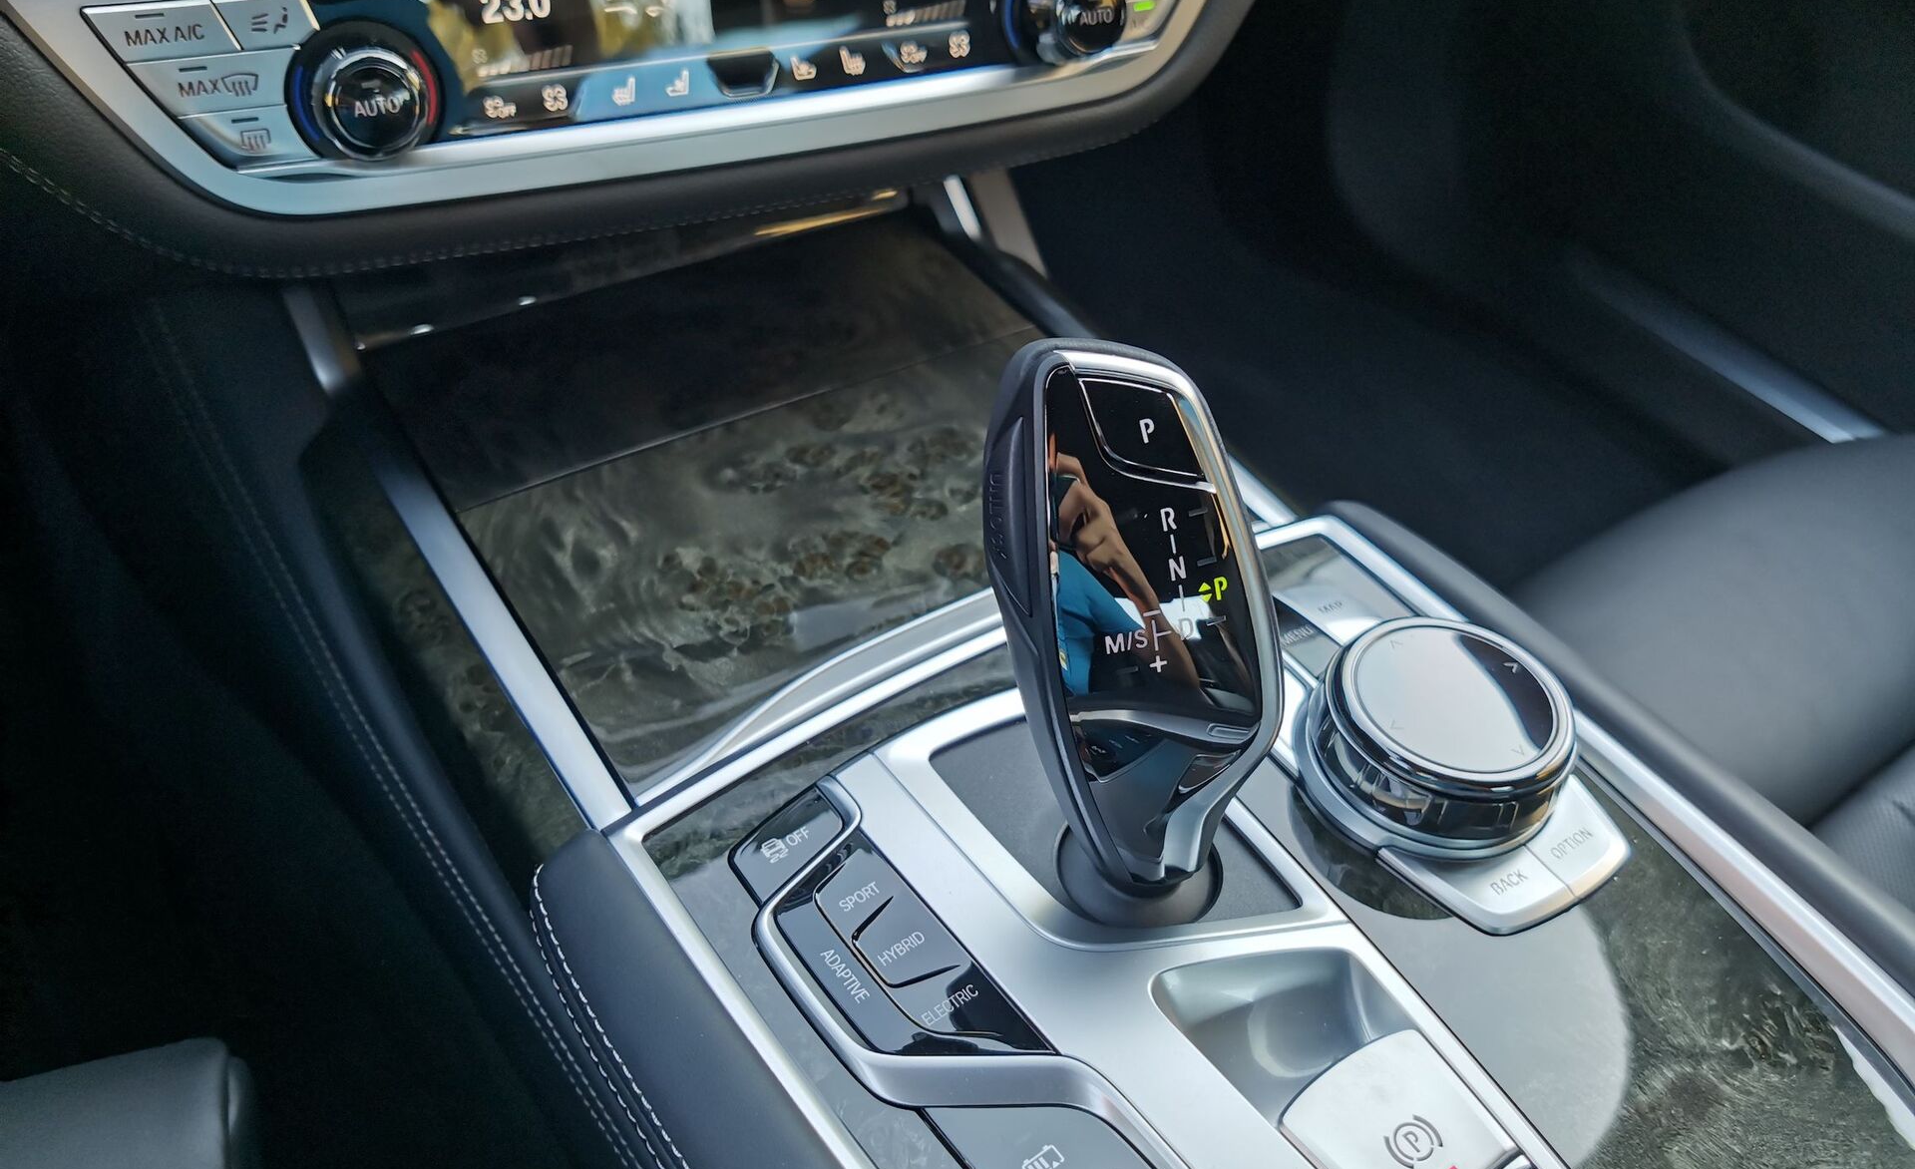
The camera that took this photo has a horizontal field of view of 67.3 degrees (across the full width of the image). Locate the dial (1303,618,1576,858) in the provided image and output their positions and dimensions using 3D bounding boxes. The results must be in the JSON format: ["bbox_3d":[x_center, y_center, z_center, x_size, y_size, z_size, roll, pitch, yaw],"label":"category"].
[{"bbox_3d":[0.106,0.032,0.317,0.054,0.021,0.054,1,40,-1],"label":"dial"}]

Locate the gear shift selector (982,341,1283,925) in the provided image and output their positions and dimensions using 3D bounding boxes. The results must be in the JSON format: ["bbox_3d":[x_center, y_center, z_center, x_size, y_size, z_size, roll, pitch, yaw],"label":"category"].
[{"bbox_3d":[0.035,0.013,0.278,0.054,0.110,0.045,-21,33,-25],"label":"gear shift selector"}]

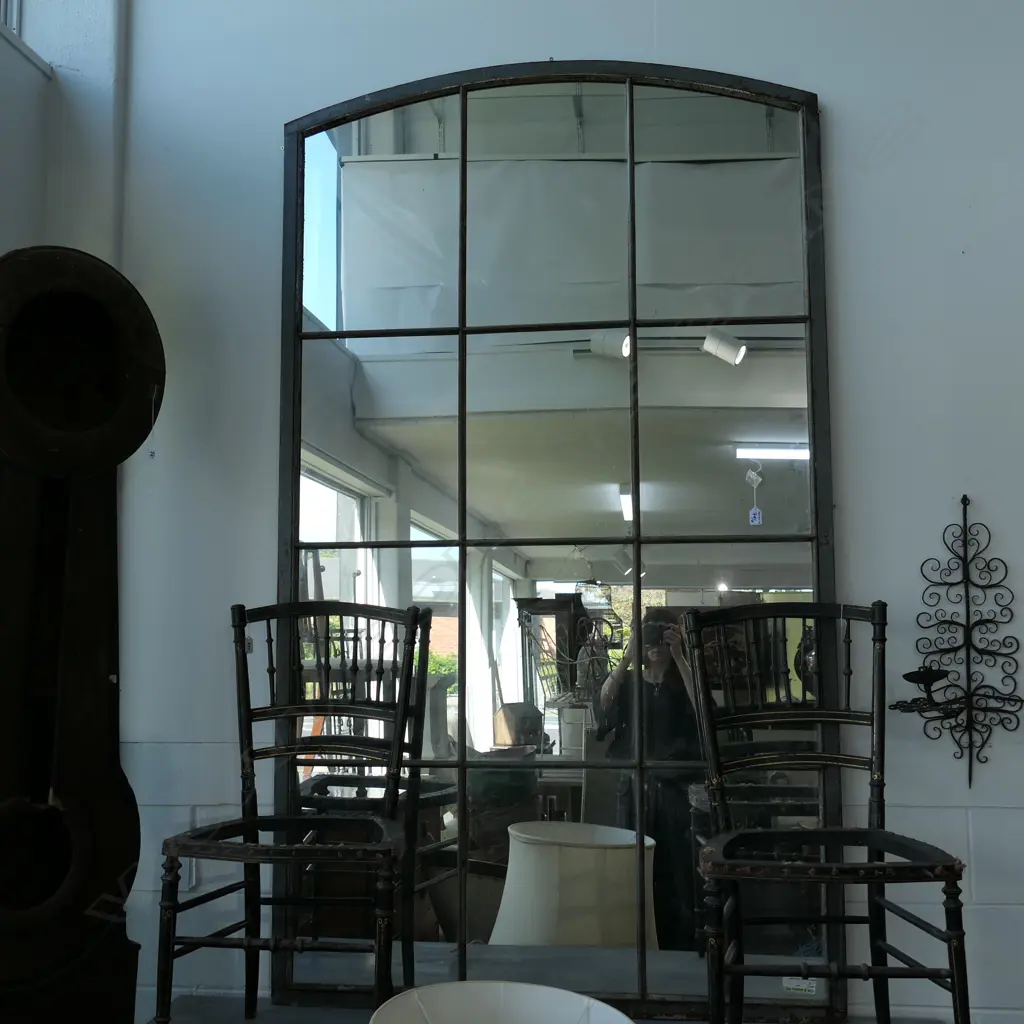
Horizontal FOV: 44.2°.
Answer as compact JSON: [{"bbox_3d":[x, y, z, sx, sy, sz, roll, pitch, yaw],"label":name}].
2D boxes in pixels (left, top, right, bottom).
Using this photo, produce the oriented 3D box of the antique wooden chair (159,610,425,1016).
[{"bbox_3d":[-0.410,0.603,2.469,0.420,0.856,0.465,-1,-6,4],"label":"antique wooden chair"}]

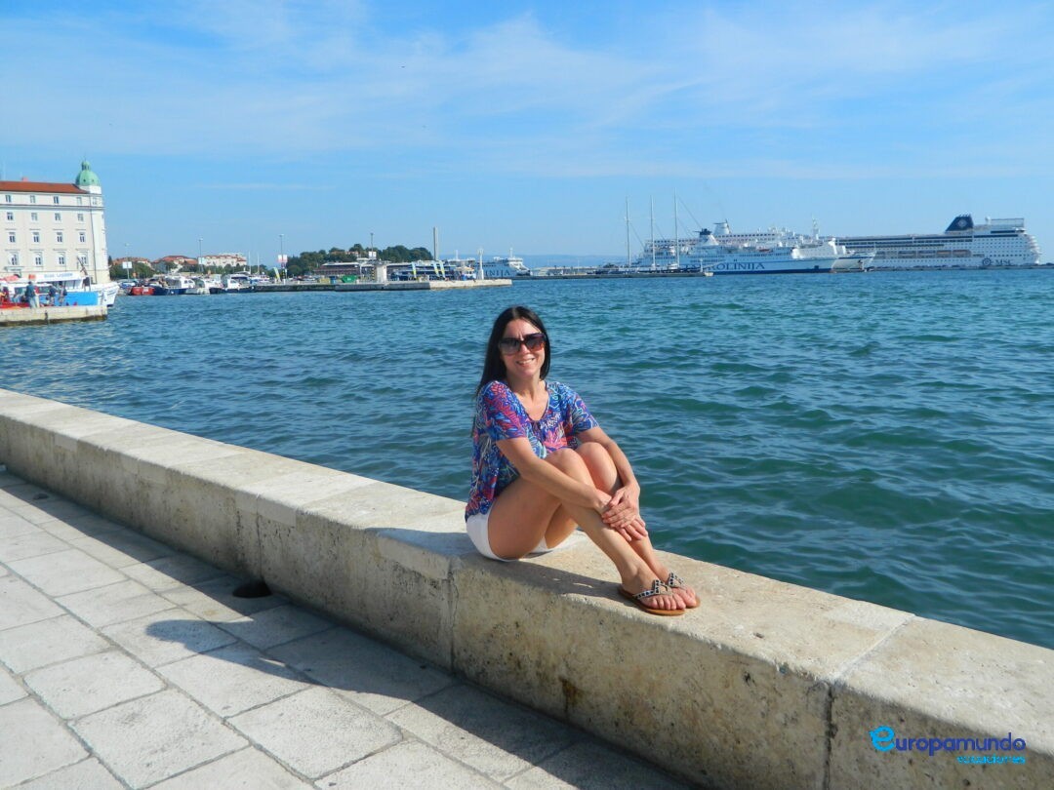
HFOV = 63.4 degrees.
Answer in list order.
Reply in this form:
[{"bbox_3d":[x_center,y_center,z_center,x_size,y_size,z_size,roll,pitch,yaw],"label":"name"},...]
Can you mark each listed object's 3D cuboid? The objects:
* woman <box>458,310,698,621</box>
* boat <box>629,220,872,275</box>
[{"bbox_3d":[0.176,0.145,2.680,0.440,0.850,0.820,-9,11,-44],"label":"woman"},{"bbox_3d":[134.000,-89.813,530.000,130.000,29.000,20.000,2,9,18],"label":"boat"}]

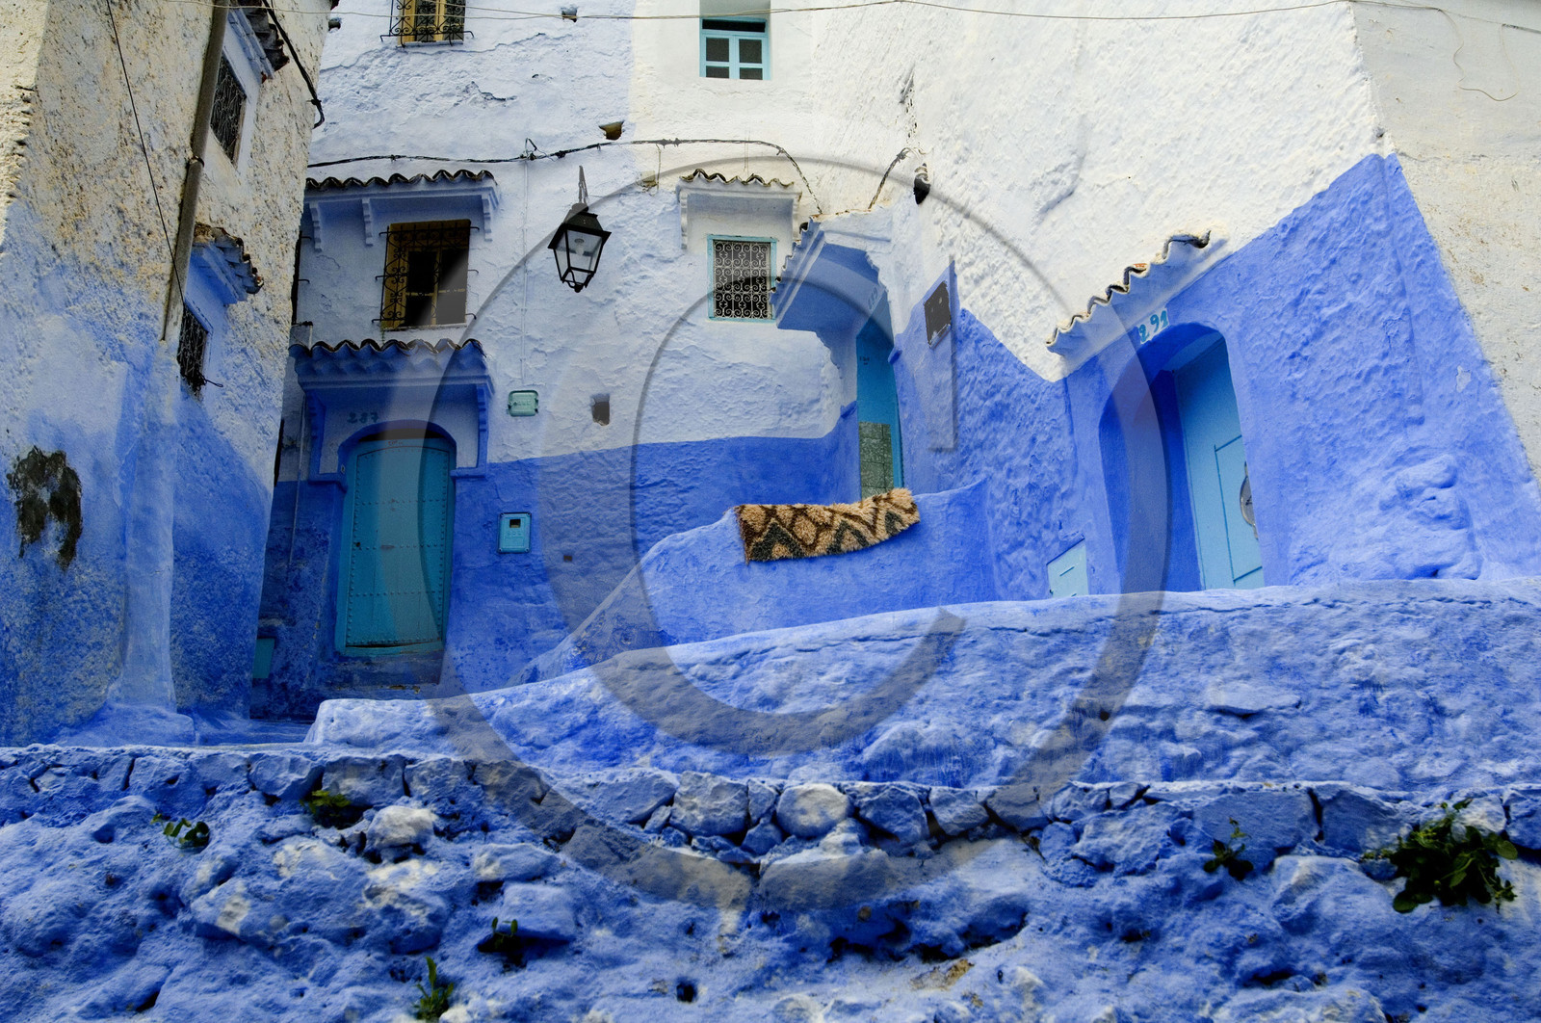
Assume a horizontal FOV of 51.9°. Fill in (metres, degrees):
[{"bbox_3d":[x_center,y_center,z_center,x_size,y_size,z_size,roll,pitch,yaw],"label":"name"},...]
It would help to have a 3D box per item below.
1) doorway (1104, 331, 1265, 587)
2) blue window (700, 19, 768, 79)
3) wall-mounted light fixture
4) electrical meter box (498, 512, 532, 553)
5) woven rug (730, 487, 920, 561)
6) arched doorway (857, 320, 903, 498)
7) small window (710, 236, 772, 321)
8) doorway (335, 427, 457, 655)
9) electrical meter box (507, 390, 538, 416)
[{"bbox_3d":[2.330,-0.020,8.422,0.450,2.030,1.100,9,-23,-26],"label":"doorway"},{"bbox_3d":[-0.339,-4.205,14.615,0.610,0.770,0.090,0,-19,-1],"label":"blue window"},{"bbox_3d":[-1.652,-2.397,13.719,0.420,1.220,0.550,4,-21,-14],"label":"wall-mounted light fixture"},{"bbox_3d":[-2.094,0.172,12.949,0.255,0.325,0.120,-2,-19,5],"label":"electrical meter box"},{"bbox_3d":[0.410,0.095,11.337,1.300,0.460,0.250,-4,-19,12],"label":"woven rug"},{"bbox_3d":[1.006,-0.682,13.004,0.300,2.050,0.920,5,-21,-16],"label":"arched doorway"},{"bbox_3d":[-0.255,-2.114,14.413,0.550,0.830,0.070,0,-21,-4],"label":"small window"},{"bbox_3d":[-3.155,0.253,13.382,1.000,2.030,0.280,-2,-20,1],"label":"doorway"},{"bbox_3d":[-2.089,-0.913,13.323,0.245,0.200,0.110,-2,-19,5],"label":"electrical meter box"}]

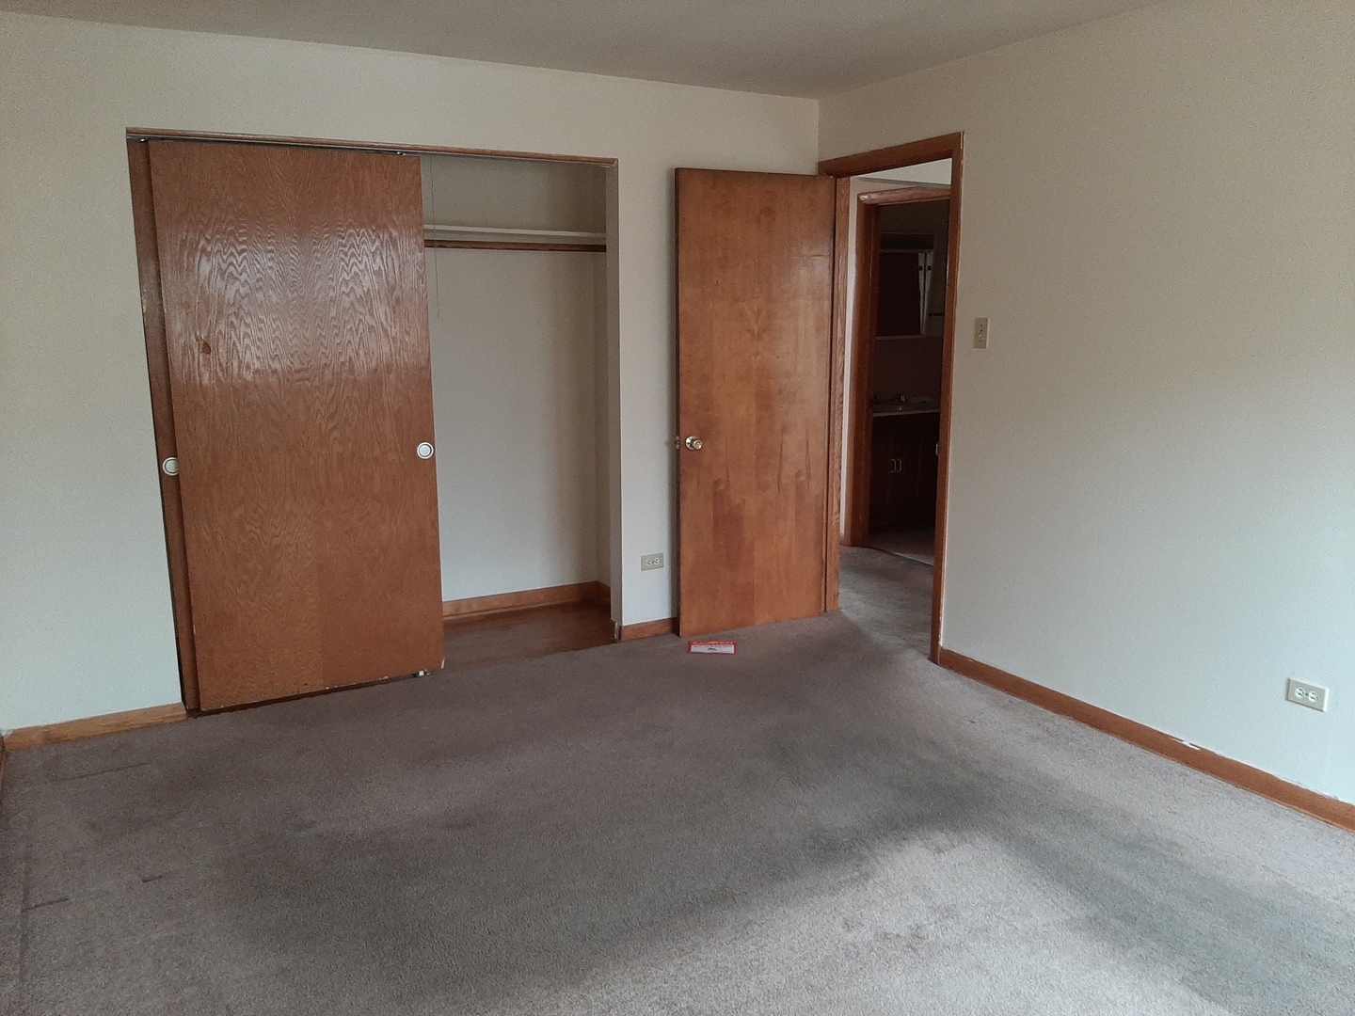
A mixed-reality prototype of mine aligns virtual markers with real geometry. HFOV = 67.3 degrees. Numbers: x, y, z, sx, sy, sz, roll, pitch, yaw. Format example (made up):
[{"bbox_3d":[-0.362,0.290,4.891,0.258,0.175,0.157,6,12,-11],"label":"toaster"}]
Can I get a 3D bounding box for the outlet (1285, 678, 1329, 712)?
[{"bbox_3d":[1.834,0.545,2.964,0.010,0.070,0.114,-7,13,-29],"label":"outlet"}]

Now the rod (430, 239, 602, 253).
[{"bbox_3d":[-1.253,-1.102,4.245,2.250,0.034,0.034,-7,13,-29],"label":"rod"}]

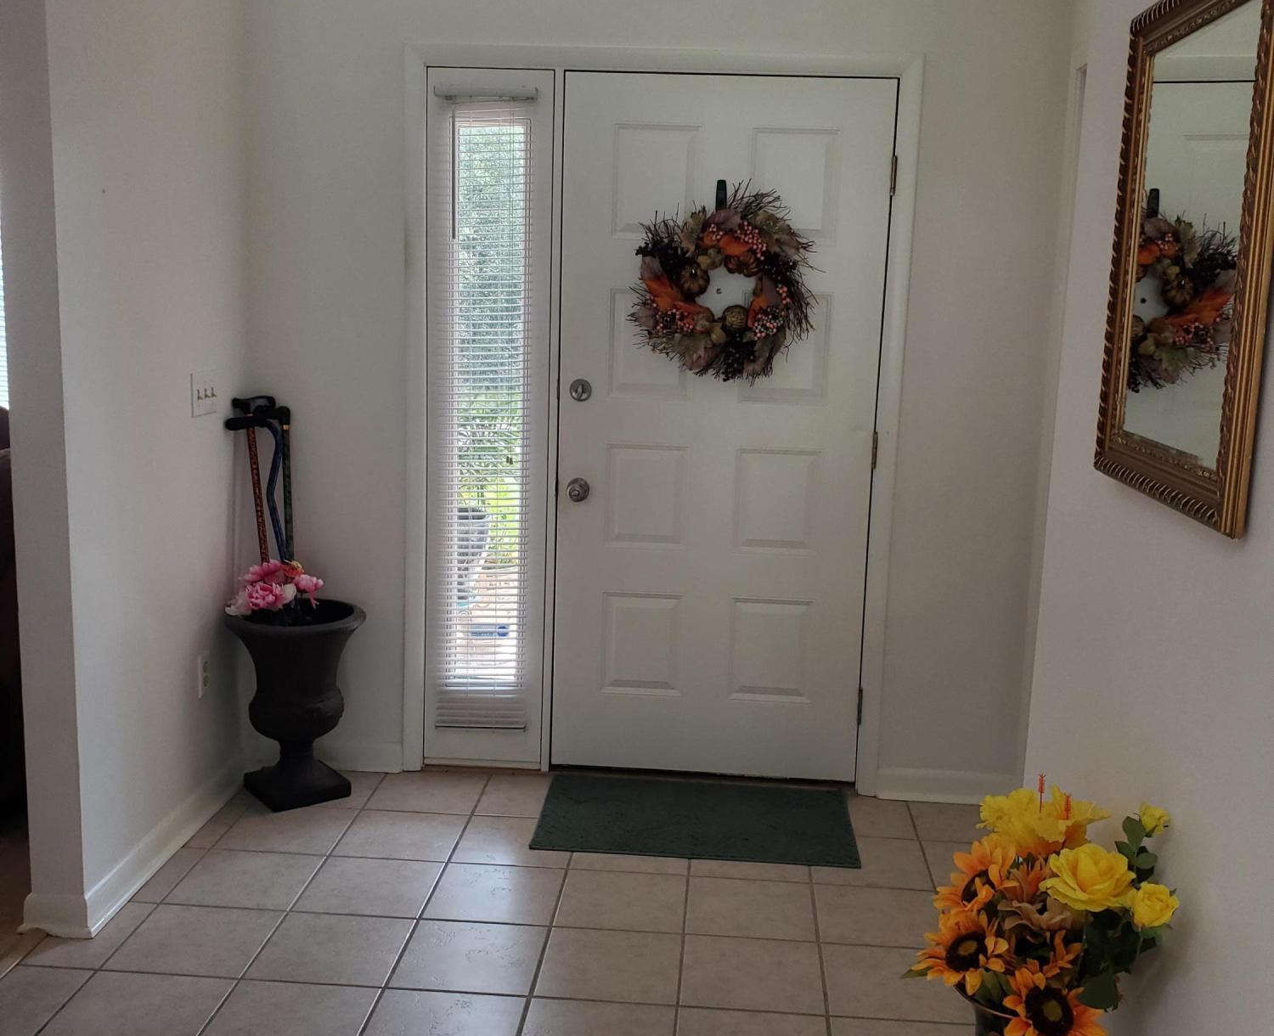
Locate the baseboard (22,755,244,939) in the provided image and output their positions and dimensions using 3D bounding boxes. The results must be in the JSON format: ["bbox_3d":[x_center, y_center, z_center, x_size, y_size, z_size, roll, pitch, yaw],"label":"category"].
[{"bbox_3d":[-1.244,0.784,3.325,0.178,0.100,1.080,2,10,4],"label":"baseboard"}]

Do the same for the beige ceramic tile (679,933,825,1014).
[{"bbox_3d":[0.245,0.980,2.735,0.300,0.010,0.297,2,10,4],"label":"beige ceramic tile"}]

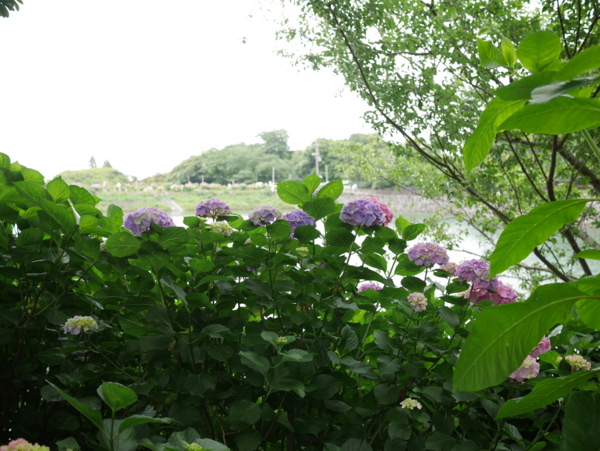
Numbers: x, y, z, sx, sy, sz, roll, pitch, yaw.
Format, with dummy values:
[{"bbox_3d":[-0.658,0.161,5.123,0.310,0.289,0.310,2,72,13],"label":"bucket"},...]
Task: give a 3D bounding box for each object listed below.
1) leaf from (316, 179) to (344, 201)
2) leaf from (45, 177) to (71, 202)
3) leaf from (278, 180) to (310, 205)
[{"bbox_3d":[0.097,-0.113,2.200,0.089,0.070,0.060,-1,3,-15],"label":"leaf"},{"bbox_3d":[-0.703,-0.103,2.020,0.070,0.079,0.045,0,3,0],"label":"leaf"},{"bbox_3d":[-0.019,-0.104,2.200,0.105,0.075,0.060,1,3,15],"label":"leaf"}]

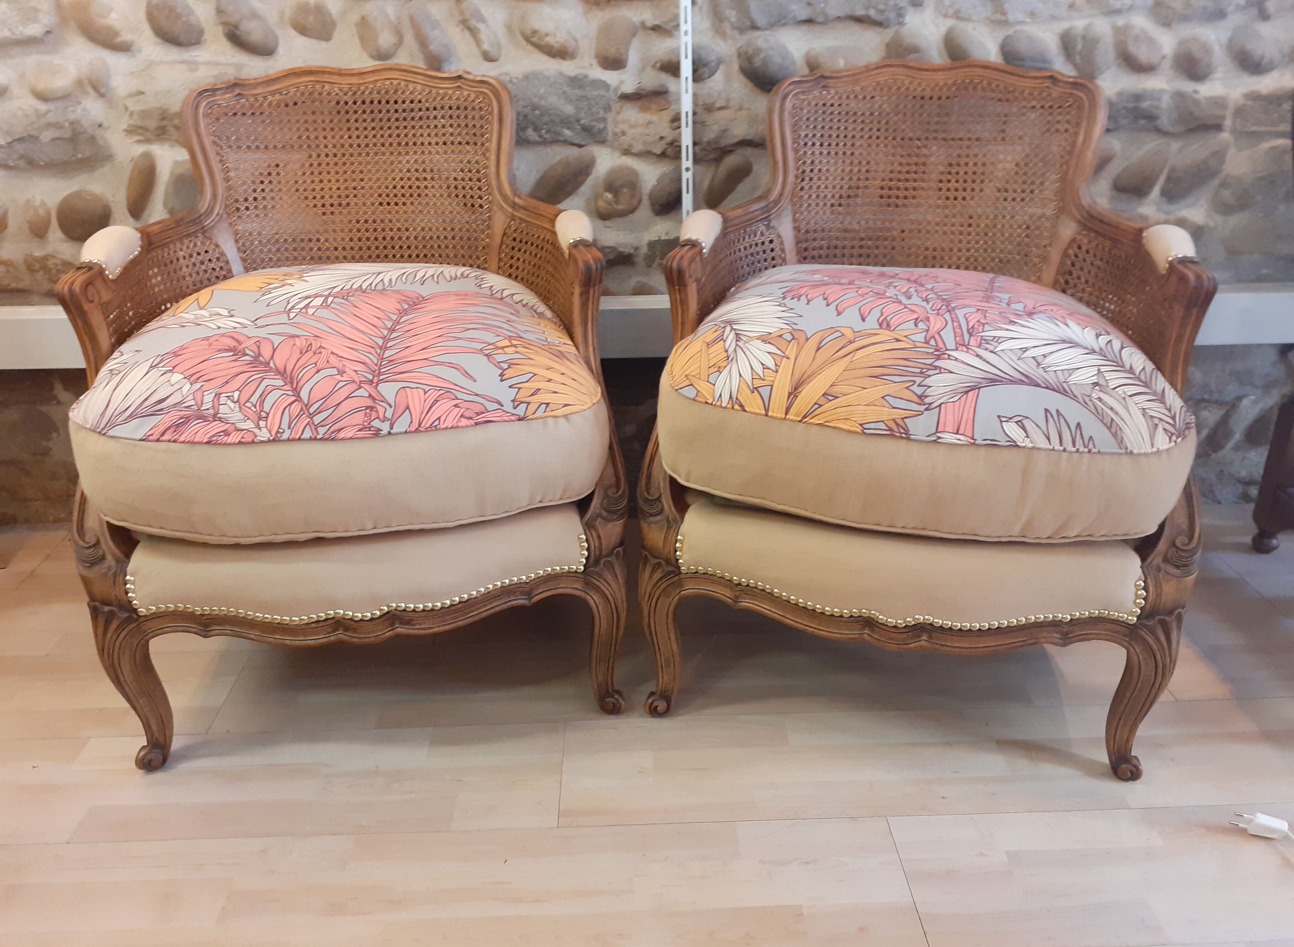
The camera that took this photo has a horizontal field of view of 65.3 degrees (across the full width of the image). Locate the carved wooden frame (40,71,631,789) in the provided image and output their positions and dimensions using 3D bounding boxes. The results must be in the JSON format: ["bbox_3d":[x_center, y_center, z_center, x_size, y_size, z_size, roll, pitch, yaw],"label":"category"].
[{"bbox_3d":[-0.415,-0.141,1.498,0.692,0.832,0.714,-5,26,-9],"label":"carved wooden frame"}]

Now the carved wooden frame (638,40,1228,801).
[{"bbox_3d":[0.385,-0.138,1.475,0.692,0.832,0.714,5,26,11],"label":"carved wooden frame"}]

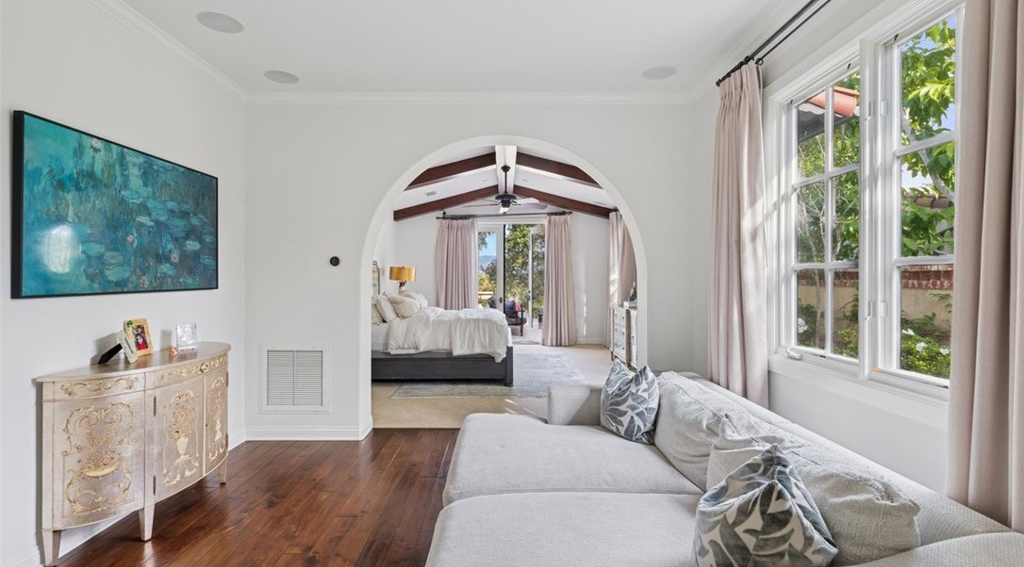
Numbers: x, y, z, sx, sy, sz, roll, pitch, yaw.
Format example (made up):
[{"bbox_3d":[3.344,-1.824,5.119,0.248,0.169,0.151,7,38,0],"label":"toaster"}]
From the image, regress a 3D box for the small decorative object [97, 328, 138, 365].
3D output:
[{"bbox_3d":[-2.120,0.341,2.460,0.160,0.170,0.180,-1,1,-35],"label":"small decorative object"}]

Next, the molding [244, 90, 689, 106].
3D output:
[{"bbox_3d":[-0.326,-1.516,3.701,3.707,0.085,0.070,0,1,-1],"label":"molding"}]

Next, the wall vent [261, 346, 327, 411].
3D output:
[{"bbox_3d":[-1.779,0.789,3.733,0.578,0.570,0.025,0,1,-1],"label":"wall vent"}]

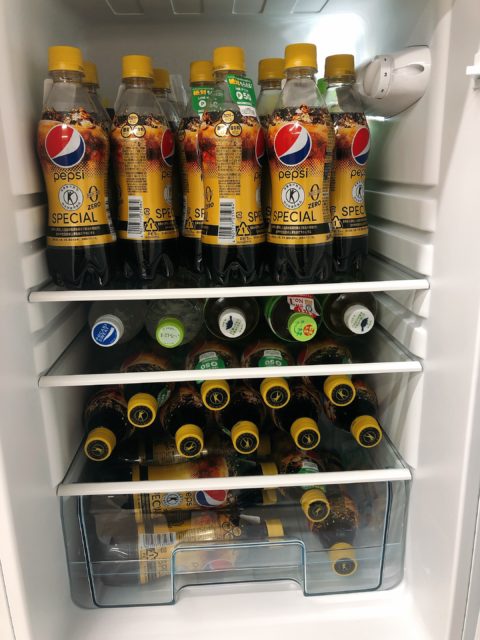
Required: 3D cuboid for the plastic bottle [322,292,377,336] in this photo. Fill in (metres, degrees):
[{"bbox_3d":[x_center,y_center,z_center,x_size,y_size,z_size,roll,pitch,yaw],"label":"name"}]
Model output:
[{"bbox_3d":[0.125,-0.027,0.661,0.067,0.067,0.212,-2,16,-3],"label":"plastic bottle"}]

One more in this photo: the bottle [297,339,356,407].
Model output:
[{"bbox_3d":[0.104,0.051,0.651,0.065,0.065,0.212,-2,16,-3],"label":"bottle"}]

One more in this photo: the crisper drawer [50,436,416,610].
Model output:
[{"bbox_3d":[-0.007,0.217,0.697,0.378,0.153,0.250,-2,16,-3],"label":"crisper drawer"}]

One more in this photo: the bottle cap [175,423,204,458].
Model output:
[{"bbox_3d":[-0.054,0.133,0.564,0.030,0.030,0.021,-3,16,-8],"label":"bottle cap"}]

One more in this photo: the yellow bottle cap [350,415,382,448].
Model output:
[{"bbox_3d":[0.143,0.126,0.579,0.030,0.030,0.021,-2,16,-3],"label":"yellow bottle cap"}]

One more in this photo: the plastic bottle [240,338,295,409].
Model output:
[{"bbox_3d":[0.033,0.054,0.647,0.065,0.065,0.212,-2,16,-3],"label":"plastic bottle"}]

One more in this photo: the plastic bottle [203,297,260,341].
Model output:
[{"bbox_3d":[-0.010,-0.014,0.668,0.070,0.070,0.205,-2,11,-1],"label":"plastic bottle"}]

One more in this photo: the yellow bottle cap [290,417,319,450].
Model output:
[{"bbox_3d":[0.074,0.128,0.577,0.030,0.030,0.021,-2,16,-3],"label":"yellow bottle cap"}]

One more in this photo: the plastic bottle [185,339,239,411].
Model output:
[{"bbox_3d":[-0.034,0.055,0.652,0.067,0.067,0.218,-2,15,-5],"label":"plastic bottle"}]

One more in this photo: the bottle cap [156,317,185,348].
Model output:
[{"bbox_3d":[-0.071,0.013,0.535,0.030,0.030,0.021,-2,16,-3],"label":"bottle cap"}]

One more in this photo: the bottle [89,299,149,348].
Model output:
[{"bbox_3d":[-0.144,-0.010,0.644,0.068,0.068,0.209,-2,14,-2],"label":"bottle"}]

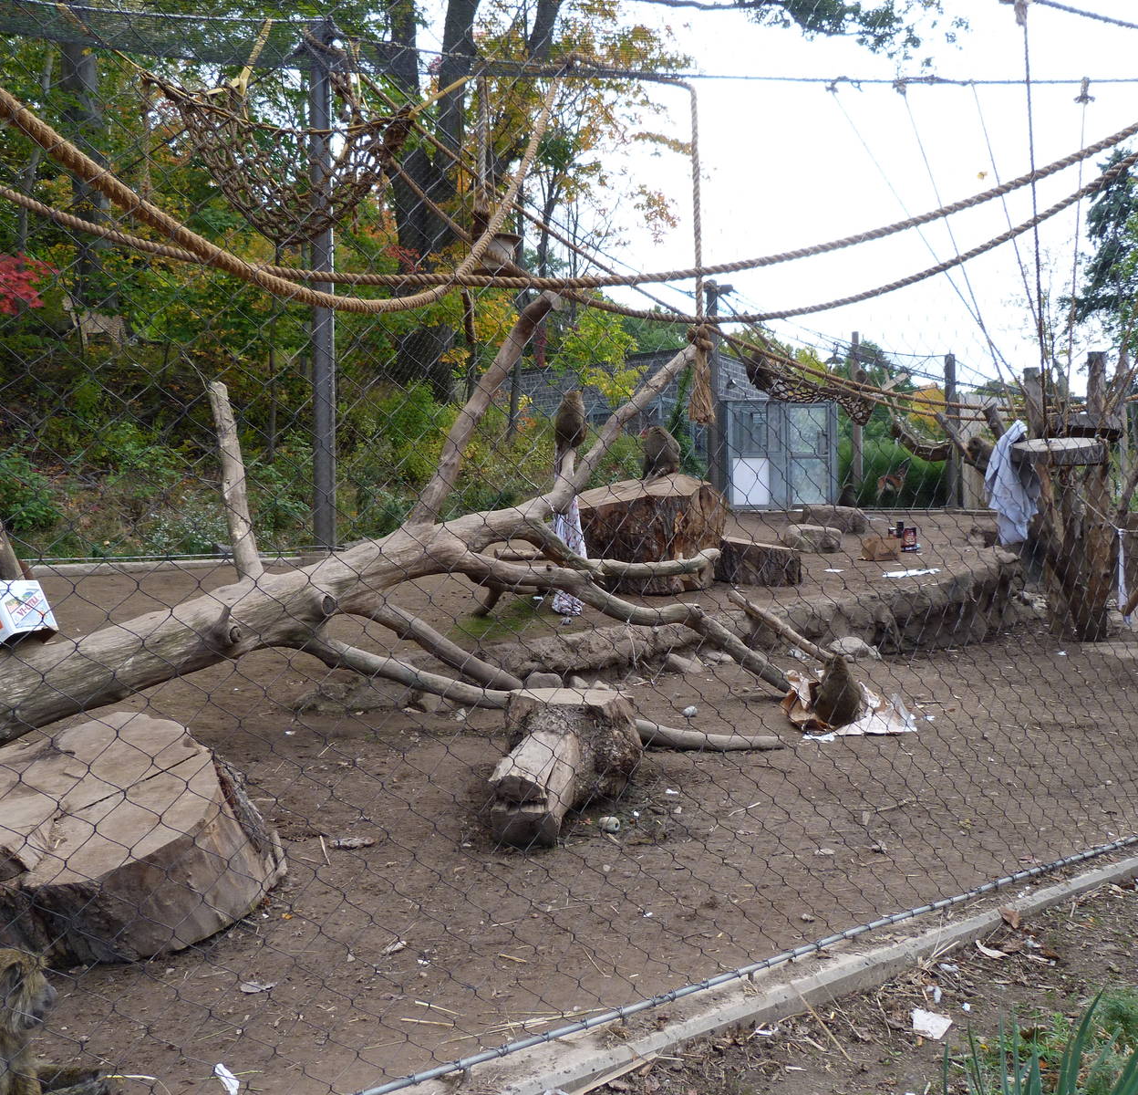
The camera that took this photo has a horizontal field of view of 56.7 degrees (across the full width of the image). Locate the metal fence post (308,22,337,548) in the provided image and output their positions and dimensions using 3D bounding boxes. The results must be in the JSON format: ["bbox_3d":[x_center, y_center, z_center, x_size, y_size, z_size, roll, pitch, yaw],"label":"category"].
[{"bbox_3d":[-2.472,-2.550,10.558,0.220,5.135,0.220,-2,6,-30],"label":"metal fence post"}]

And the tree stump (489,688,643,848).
[{"bbox_3d":[-0.022,0.924,4.780,0.620,0.420,1.100,1,6,12],"label":"tree stump"}]

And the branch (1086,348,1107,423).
[{"bbox_3d":[4.396,-1.337,8.772,0.155,0.593,0.155,-3,5,0],"label":"branch"}]

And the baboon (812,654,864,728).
[{"bbox_3d":[1.545,0.821,6.050,0.280,0.420,0.340,-3,6,-20],"label":"baboon"}]

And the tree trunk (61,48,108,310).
[{"bbox_3d":[-8.805,-6.755,19.269,0.660,4.904,0.660,0,5,0],"label":"tree trunk"}]

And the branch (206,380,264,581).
[{"bbox_3d":[-1.812,-0.359,5.700,0.180,1.074,0.170,-7,5,0],"label":"branch"}]

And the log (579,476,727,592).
[{"bbox_3d":[0.716,-0.116,9.109,1.330,0.880,1.200,0,5,5],"label":"log"}]

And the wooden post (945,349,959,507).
[{"bbox_3d":[8.101,-2.497,22.300,0.210,3.300,0.210,-1,1,0],"label":"wooden post"}]

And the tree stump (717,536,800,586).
[{"bbox_3d":[1.886,0.148,10.500,0.870,0.420,0.800,-1,1,0],"label":"tree stump"}]

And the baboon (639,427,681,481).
[{"bbox_3d":[0.805,-0.835,9.300,0.400,0.500,0.300,1,6,13],"label":"baboon"}]

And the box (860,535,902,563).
[{"bbox_3d":[3.319,-0.002,11.187,0.420,0.270,0.300,0,5,9],"label":"box"}]

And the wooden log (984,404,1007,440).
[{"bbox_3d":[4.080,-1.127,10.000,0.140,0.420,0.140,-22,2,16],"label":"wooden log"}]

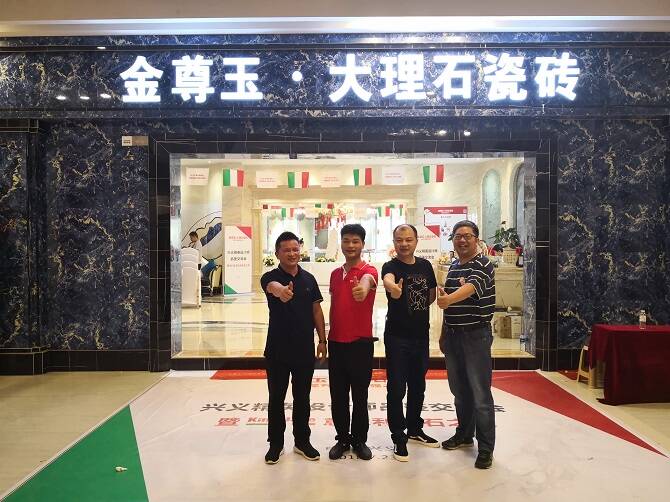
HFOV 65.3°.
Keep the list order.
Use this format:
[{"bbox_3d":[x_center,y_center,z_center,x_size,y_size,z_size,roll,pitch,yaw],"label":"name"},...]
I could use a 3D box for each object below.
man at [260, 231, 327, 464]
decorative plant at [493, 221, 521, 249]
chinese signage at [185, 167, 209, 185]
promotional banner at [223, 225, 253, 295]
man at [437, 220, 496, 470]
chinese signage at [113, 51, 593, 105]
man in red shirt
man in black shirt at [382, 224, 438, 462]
[{"bbox_3d":[-0.290,0.695,3.765,0.490,1.674,0.560,0,1,-9],"label":"man"},{"bbox_3d":[3.622,-0.337,11.000,0.600,0.600,0.550,0,1,0],"label":"decorative plant"},{"bbox_3d":[-2.413,-1.310,9.100,0.390,0.300,0.010,0,1,0],"label":"chinese signage"},{"bbox_3d":[-2.475,0.257,13.400,0.720,1.770,0.080,0,1,-9],"label":"promotional banner"},{"bbox_3d":[0.970,0.655,3.806,0.480,1.751,0.520,0,1,17],"label":"man"},{"bbox_3d":[0.176,-2.017,6.120,5.390,0.590,0.100,0,1,1],"label":"chinese signage"},{"bbox_3d":[0.119,0.668,3.801,0.420,1.726,0.560,0,1,7],"label":"man in red shirt"},{"bbox_3d":[0.575,0.669,3.828,0.430,1.724,0.560,0,1,-3],"label":"man in black shirt"}]

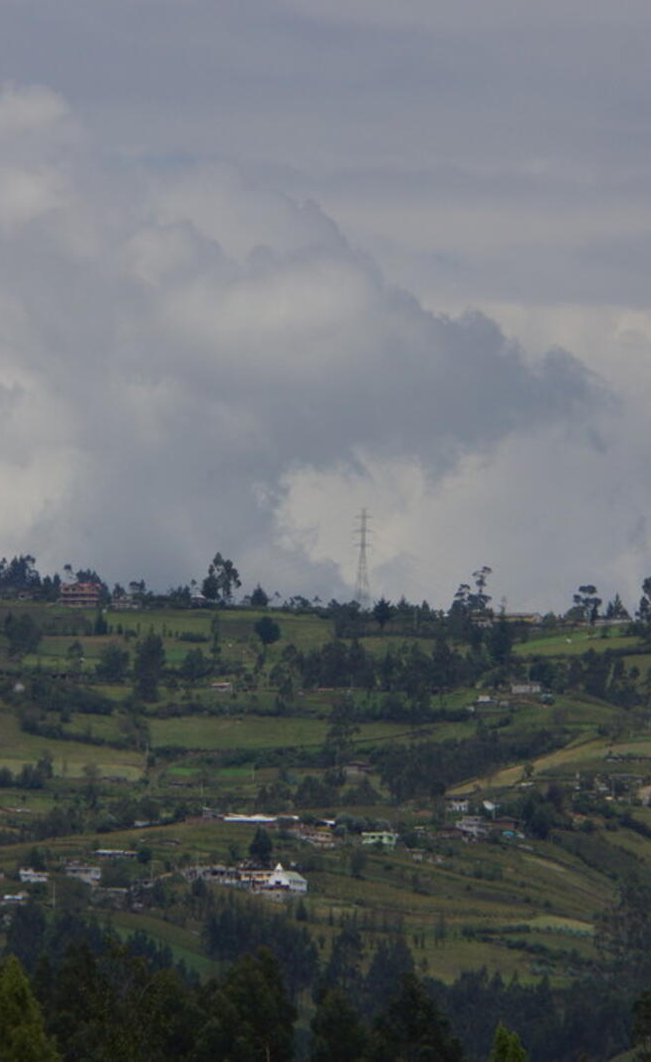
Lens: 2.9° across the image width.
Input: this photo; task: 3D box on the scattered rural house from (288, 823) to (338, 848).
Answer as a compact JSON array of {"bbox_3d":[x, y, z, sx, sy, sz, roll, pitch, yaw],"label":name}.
[{"bbox_3d":[-4.475,109.323,4550.000,16.000,7.800,9.000,0,-1,8],"label":"scattered rural house"}]

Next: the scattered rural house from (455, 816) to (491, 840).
[{"bbox_3d":[53.026,106.864,4550.000,11.000,8.000,9.000,0,-1,0],"label":"scattered rural house"}]

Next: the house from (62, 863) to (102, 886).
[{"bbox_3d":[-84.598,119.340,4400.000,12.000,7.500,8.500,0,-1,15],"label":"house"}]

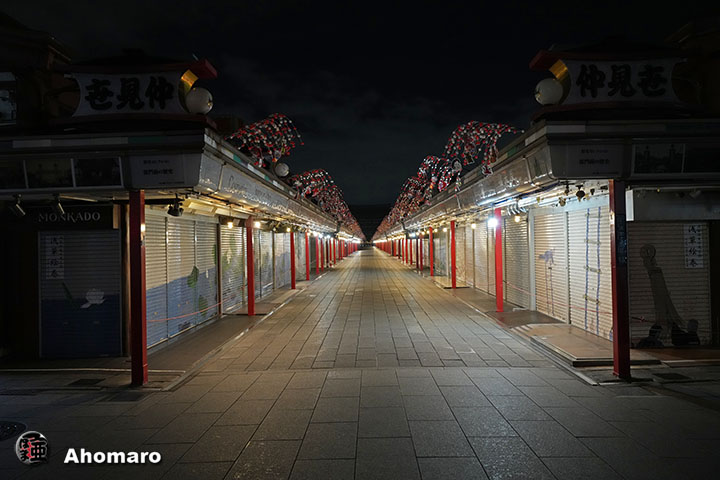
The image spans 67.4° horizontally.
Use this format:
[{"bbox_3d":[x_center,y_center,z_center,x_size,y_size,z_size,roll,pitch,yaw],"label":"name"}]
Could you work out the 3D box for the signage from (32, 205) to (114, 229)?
[{"bbox_3d":[-4.187,-0.343,7.891,1.252,0.334,0.067,-1,0,1],"label":"signage"}]

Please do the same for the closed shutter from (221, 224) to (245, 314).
[{"bbox_3d":[-3.431,0.775,14.599,0.070,2.180,2.400,-1,0,1],"label":"closed shutter"}]

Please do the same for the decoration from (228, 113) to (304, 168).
[{"bbox_3d":[-1.666,-1.740,9.471,1.119,0.868,0.918,-1,0,1],"label":"decoration"}]

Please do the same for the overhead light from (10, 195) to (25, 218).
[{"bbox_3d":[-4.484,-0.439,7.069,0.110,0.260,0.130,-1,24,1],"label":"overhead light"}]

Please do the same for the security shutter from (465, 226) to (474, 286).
[{"bbox_3d":[4.033,0.609,19.826,0.092,2.104,1.631,-1,0,1],"label":"security shutter"}]

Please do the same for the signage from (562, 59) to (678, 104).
[{"bbox_3d":[3.158,-1.907,6.497,1.394,0.526,0.117,-1,0,1],"label":"signage"}]

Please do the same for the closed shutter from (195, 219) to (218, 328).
[{"bbox_3d":[-3.323,0.689,11.801,0.092,2.088,1.513,-1,0,1],"label":"closed shutter"}]

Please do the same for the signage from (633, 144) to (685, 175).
[{"bbox_3d":[3.366,-0.908,6.090,0.588,0.334,0.042,-1,0,1],"label":"signage"}]

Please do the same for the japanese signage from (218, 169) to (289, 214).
[{"bbox_3d":[-1.816,-0.807,10.252,0.060,0.410,5.800,10,0,1],"label":"japanese signage"}]

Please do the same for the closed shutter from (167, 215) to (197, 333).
[{"bbox_3d":[-3.351,0.672,10.239,0.092,2.096,1.518,-1,0,1],"label":"closed shutter"}]

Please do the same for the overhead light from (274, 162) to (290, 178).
[{"bbox_3d":[-1.885,-1.691,13.137,0.350,0.370,0.350,-1,0,1],"label":"overhead light"}]

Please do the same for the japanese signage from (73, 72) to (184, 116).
[{"bbox_3d":[-2.852,-1.793,6.653,1.361,0.518,0.117,-1,0,1],"label":"japanese signage"}]

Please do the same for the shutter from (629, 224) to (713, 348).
[{"bbox_3d":[4.501,0.640,7.853,1.177,1.795,0.092,-1,0,1],"label":"shutter"}]

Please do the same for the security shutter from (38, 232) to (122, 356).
[{"bbox_3d":[-4.432,0.856,8.563,1.300,2.000,0.070,-1,0,1],"label":"security shutter"}]

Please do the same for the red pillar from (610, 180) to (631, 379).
[{"bbox_3d":[3.324,0.491,6.890,0.145,2.520,0.155,-1,0,1],"label":"red pillar"}]

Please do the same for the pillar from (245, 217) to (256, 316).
[{"bbox_3d":[-2.761,0.637,13.638,0.140,2.520,0.150,-1,0,1],"label":"pillar"}]

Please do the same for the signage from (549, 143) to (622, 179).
[{"bbox_3d":[2.575,-0.885,6.126,0.860,0.400,0.060,-1,11,1],"label":"signage"}]

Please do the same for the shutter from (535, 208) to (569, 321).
[{"bbox_3d":[4.072,0.532,11.569,0.070,2.200,2.180,-1,0,1],"label":"shutter"}]

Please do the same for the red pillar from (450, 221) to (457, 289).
[{"bbox_3d":[3.277,0.502,18.731,0.134,2.321,0.134,-1,0,1],"label":"red pillar"}]

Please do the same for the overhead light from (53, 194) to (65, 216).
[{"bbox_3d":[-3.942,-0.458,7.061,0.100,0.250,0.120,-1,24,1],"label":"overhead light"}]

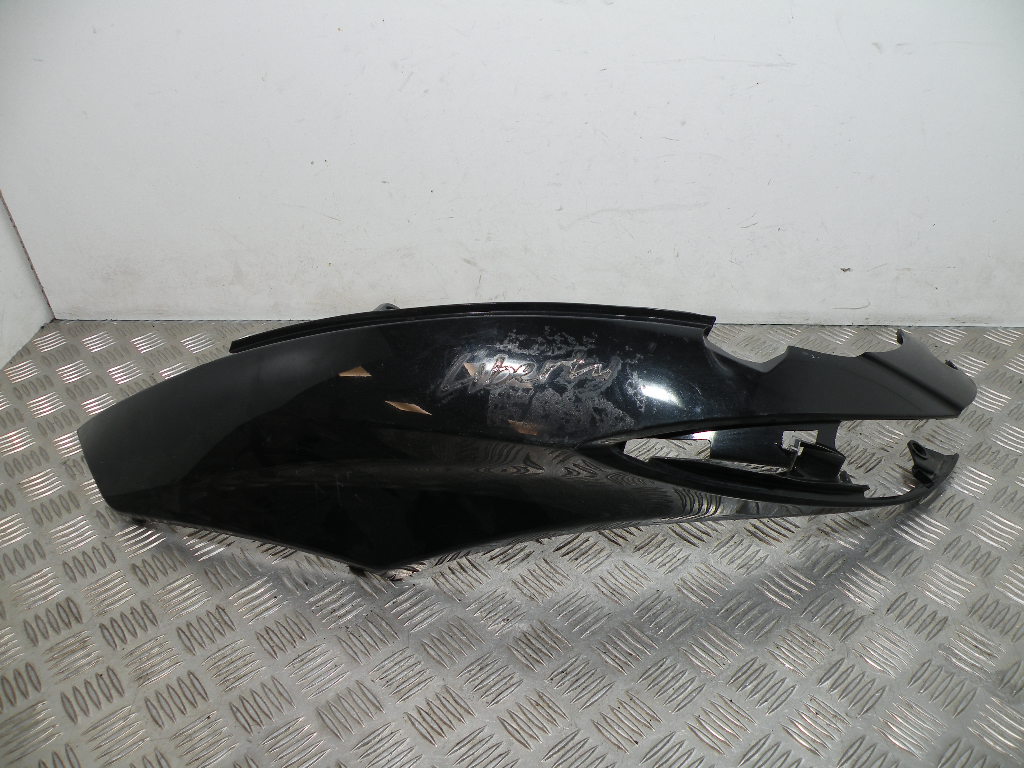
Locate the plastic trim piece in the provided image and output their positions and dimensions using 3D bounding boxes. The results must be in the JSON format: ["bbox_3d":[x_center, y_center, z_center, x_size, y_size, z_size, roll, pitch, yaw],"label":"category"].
[{"bbox_3d":[0.013,0.038,0.668,0.725,0.130,0.225,-1,69,0],"label":"plastic trim piece"}]

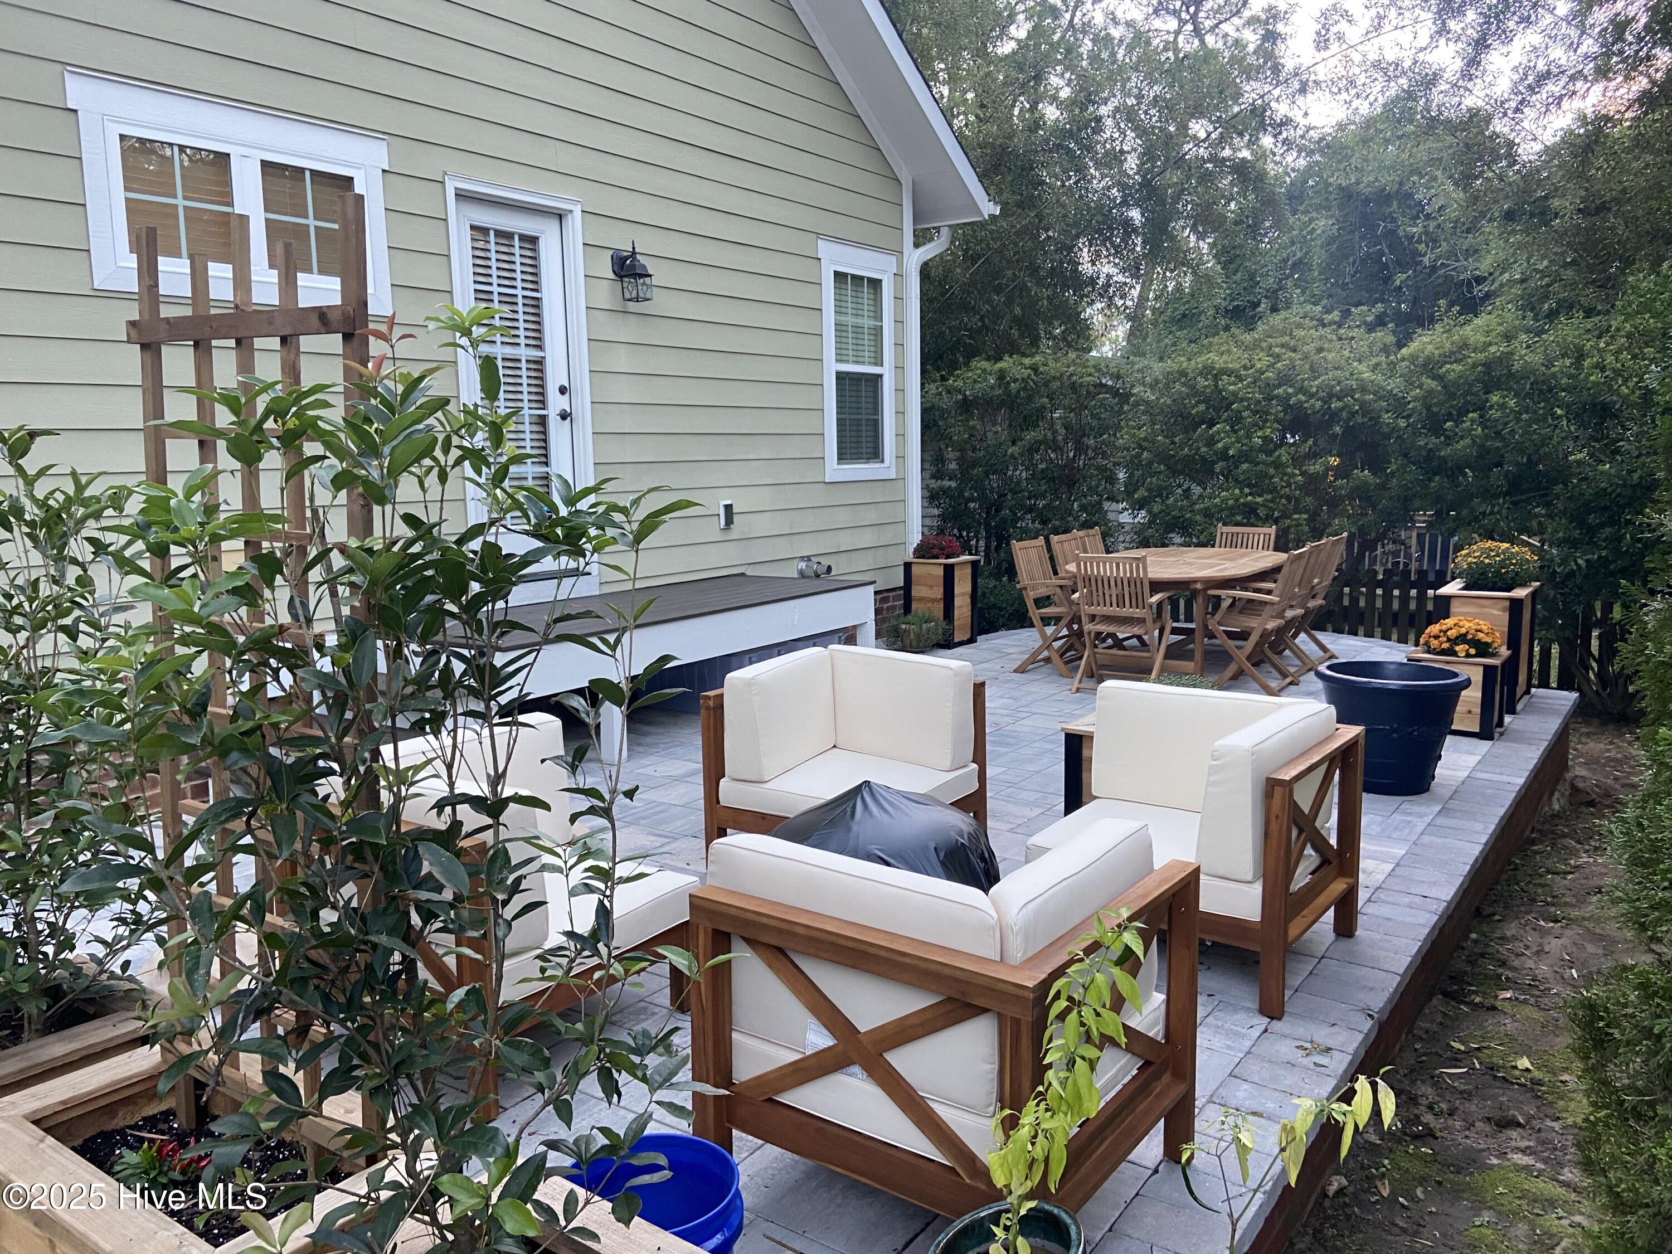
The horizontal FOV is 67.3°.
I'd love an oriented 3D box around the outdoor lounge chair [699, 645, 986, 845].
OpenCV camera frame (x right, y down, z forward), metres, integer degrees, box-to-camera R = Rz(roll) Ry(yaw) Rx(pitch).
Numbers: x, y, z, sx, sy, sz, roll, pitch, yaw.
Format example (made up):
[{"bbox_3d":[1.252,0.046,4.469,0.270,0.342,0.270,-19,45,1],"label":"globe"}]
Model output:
[{"bbox_3d":[0.043,0.499,4.619,0.760,0.740,0.730,5,10,37],"label":"outdoor lounge chair"}]

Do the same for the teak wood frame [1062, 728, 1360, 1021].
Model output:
[{"bbox_3d":[1.102,0.660,3.831,0.762,0.662,0.762,5,10,35],"label":"teak wood frame"}]

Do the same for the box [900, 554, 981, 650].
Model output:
[{"bbox_3d":[0.848,-0.200,9.980,0.454,0.684,0.456,5,10,35],"label":"box"}]

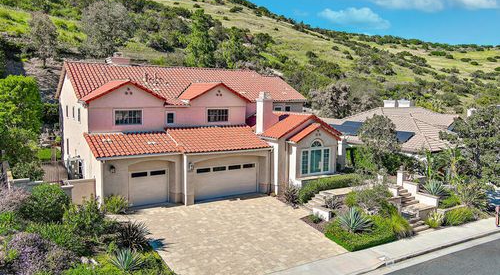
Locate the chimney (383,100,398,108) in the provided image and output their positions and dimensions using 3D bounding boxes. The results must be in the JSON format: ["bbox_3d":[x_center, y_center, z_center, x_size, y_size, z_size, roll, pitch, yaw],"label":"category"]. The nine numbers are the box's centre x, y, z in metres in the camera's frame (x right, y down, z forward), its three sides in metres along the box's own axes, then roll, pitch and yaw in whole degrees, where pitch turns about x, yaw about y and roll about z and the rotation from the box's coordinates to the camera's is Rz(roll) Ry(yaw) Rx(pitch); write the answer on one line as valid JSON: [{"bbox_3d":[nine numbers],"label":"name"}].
[{"bbox_3d":[18.422,-4.207,52.600,0.950,1.200,1.600,-4,8,-35],"label":"chimney"}]

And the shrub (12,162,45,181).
[{"bbox_3d":[-15.295,2.511,27.700,2.100,1.700,1.900,-3,7,-32],"label":"shrub"}]

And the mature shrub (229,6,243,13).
[{"bbox_3d":[-6.749,-60.266,190.000,6.200,3.400,5.200,1,6,0],"label":"mature shrub"}]

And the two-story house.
[{"bbox_3d":[-3.555,-1.595,35.772,22.220,9.797,21.008,-3,7,-32],"label":"two-story house"}]

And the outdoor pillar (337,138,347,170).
[{"bbox_3d":[7.736,1.344,33.842,0.475,2.676,0.475,-3,7,-32],"label":"outdoor pillar"}]

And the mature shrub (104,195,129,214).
[{"bbox_3d":[-8.031,4.057,24.093,1.313,0.990,1.161,-3,7,-32],"label":"mature shrub"}]

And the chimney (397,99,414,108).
[{"bbox_3d":[20.084,-4.159,52.000,0.950,1.200,1.600,-4,8,-35],"label":"chimney"}]

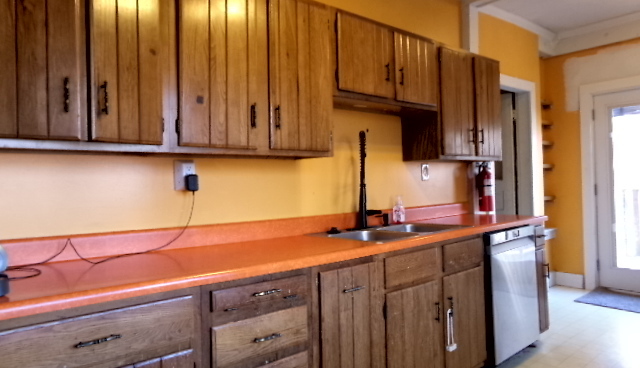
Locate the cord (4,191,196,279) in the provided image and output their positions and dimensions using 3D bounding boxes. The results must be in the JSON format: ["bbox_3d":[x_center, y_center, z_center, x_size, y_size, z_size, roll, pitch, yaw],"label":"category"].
[{"bbox_3d":[-0.772,0.165,1.722,0.760,0.256,0.240,-1,0,-41],"label":"cord"}]

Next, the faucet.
[{"bbox_3d":[0.286,-0.018,2.608,0.150,0.570,0.220,-2,0,6],"label":"faucet"}]

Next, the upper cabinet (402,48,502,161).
[{"bbox_3d":[0.974,-0.540,3.212,0.815,0.760,0.310,-1,0,-41],"label":"upper cabinet"}]

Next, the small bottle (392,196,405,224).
[{"bbox_3d":[0.517,0.172,2.923,0.075,0.180,0.055,-1,0,-15],"label":"small bottle"}]

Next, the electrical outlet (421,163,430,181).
[{"bbox_3d":[0.771,-0.088,3.222,0.080,0.120,0.014,-1,0,-41],"label":"electrical outlet"}]

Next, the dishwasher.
[{"bbox_3d":[1.015,0.681,2.974,0.605,0.785,0.620,-1,0,-41],"label":"dishwasher"}]

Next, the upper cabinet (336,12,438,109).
[{"bbox_3d":[0.312,-0.679,2.650,0.915,0.451,0.310,-1,0,-41],"label":"upper cabinet"}]

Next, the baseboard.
[{"bbox_3d":[2.699,1.050,4.820,0.020,0.150,0.310,-1,0,-41],"label":"baseboard"}]

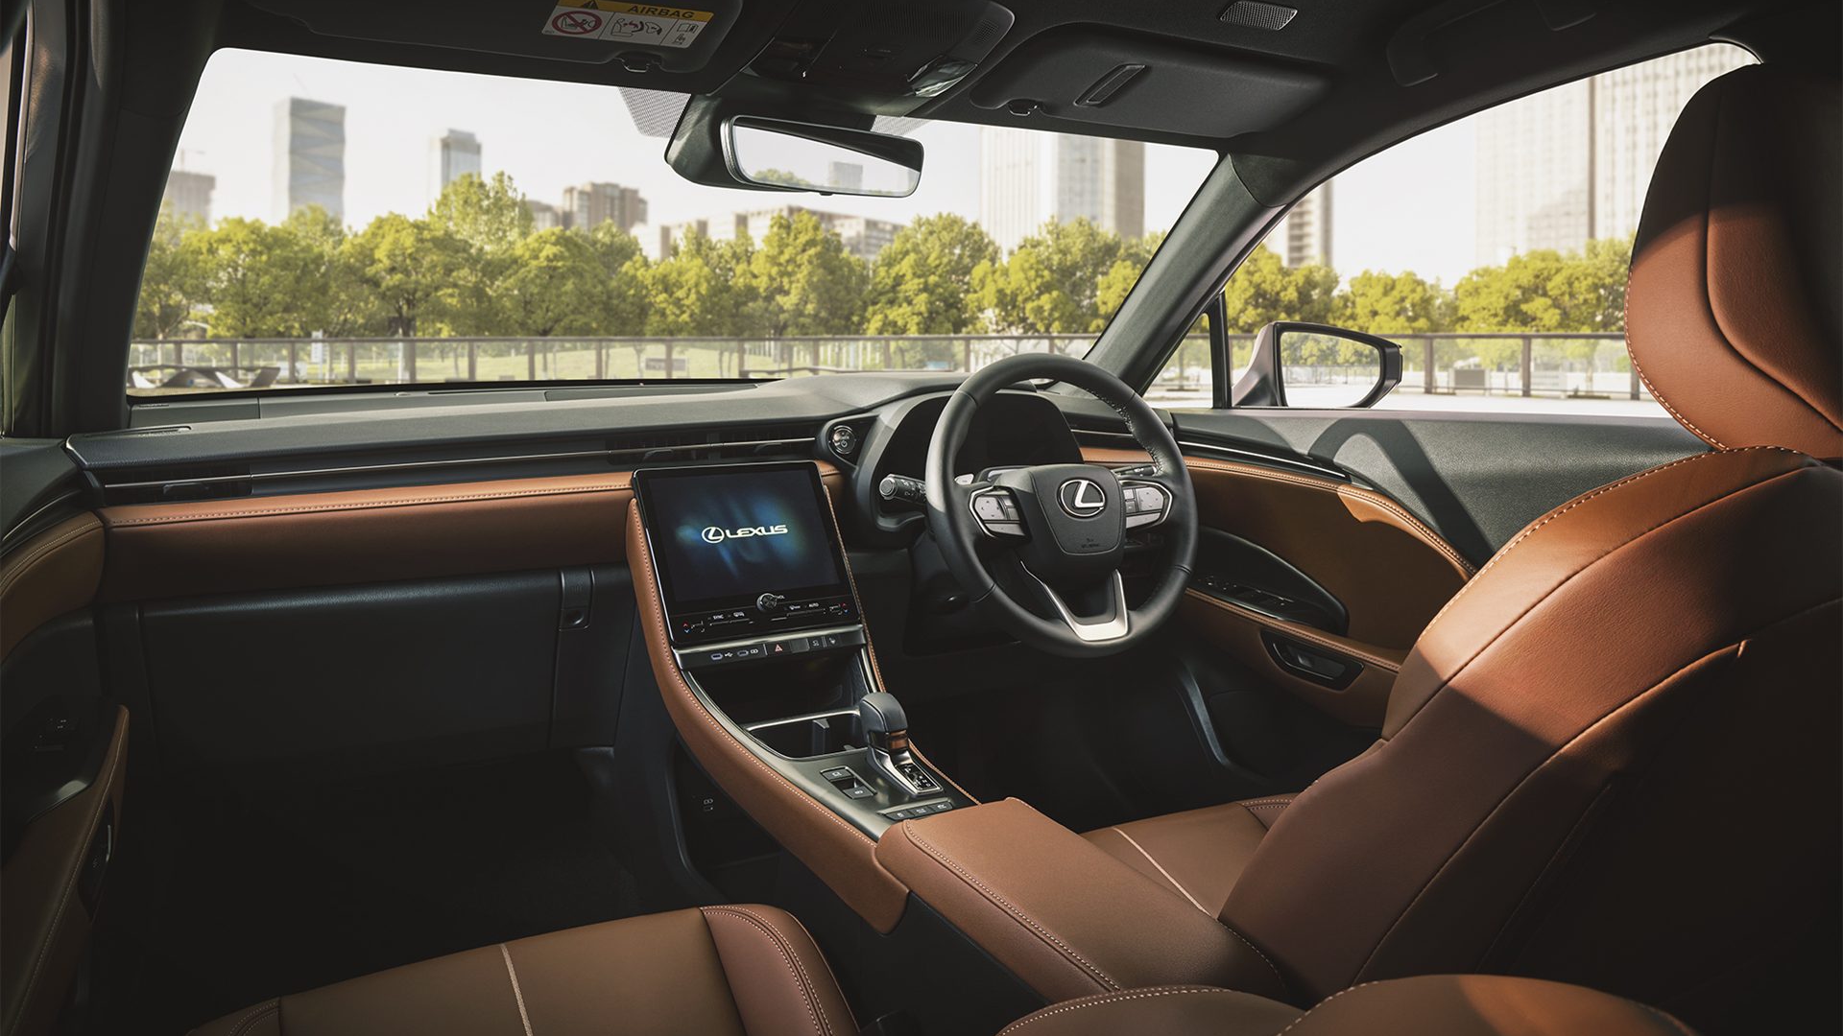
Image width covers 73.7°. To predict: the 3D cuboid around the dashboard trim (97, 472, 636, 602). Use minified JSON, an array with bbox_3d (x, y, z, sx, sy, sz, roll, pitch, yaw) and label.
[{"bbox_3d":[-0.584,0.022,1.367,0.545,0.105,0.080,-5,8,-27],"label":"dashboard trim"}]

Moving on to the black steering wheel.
[{"bbox_3d":[0.166,-0.015,1.476,0.367,0.367,0.100,-4,-12,-26],"label":"black steering wheel"}]

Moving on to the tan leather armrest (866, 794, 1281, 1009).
[{"bbox_3d":[0.107,0.280,0.887,0.155,0.065,0.350,-5,8,-27],"label":"tan leather armrest"}]

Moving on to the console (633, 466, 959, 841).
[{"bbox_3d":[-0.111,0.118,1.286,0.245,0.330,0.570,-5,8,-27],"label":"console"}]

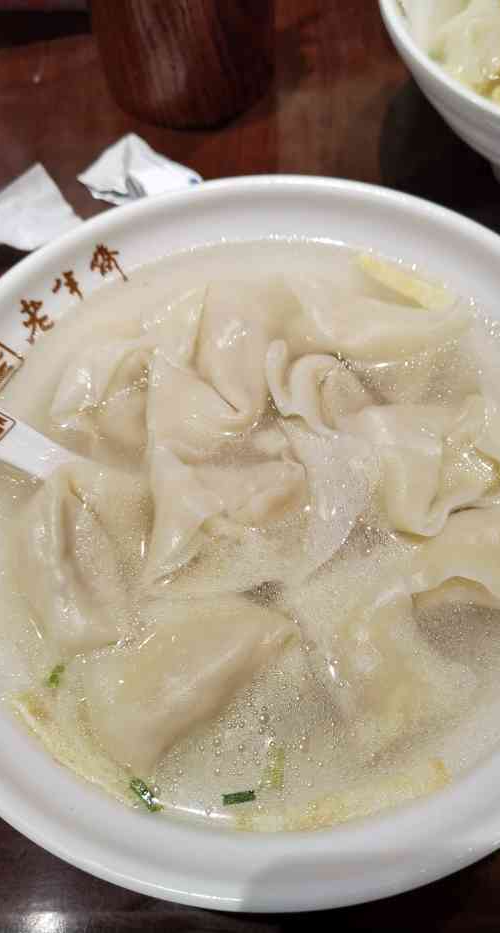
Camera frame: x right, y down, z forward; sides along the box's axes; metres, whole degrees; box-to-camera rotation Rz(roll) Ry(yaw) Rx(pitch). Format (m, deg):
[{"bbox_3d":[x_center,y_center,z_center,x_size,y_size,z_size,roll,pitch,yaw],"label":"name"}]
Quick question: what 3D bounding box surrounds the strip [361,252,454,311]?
[{"bbox_3d":[0.056,-0.066,0.251,0.036,0.004,0.009,34,70,18],"label":"strip"}]

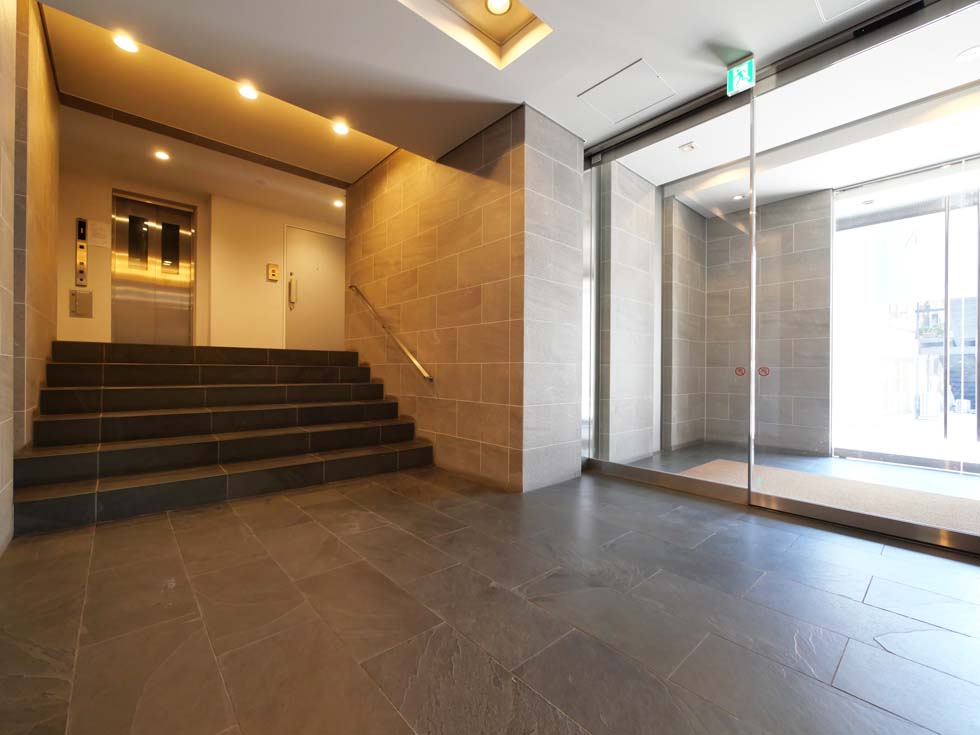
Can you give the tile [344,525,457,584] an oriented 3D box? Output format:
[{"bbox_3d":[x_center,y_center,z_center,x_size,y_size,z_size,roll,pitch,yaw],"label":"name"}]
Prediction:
[{"bbox_3d":[-0.452,0.882,1.903,0.300,0.015,0.600,1,-1,-43],"label":"tile"}]

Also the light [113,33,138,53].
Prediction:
[{"bbox_3d":[-2.582,-2.316,2.812,0.120,0.050,0.120,1,-1,-43],"label":"light"}]

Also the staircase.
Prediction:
[{"bbox_3d":[-1.967,0.345,3.373,2.500,1.062,1.500,1,-1,-43],"label":"staircase"}]

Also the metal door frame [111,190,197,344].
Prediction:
[{"bbox_3d":[-4.709,-1.228,5.572,0.850,2.100,0.080,1,-1,-43],"label":"metal door frame"}]

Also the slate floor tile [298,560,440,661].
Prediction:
[{"bbox_3d":[-0.475,0.877,1.481,0.300,0.015,0.600,1,-1,-43],"label":"slate floor tile"}]

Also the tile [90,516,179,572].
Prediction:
[{"bbox_3d":[-1.752,0.865,1.958,0.298,0.013,0.596,1,-1,-43],"label":"tile"}]

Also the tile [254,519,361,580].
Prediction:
[{"bbox_3d":[-0.903,0.881,1.939,0.300,0.015,0.600,1,-1,-43],"label":"tile"}]

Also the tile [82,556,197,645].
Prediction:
[{"bbox_3d":[-1.342,0.862,1.521,0.298,0.013,0.593,1,-1,-43],"label":"tile"}]

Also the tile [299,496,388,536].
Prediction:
[{"bbox_3d":[-0.875,0.886,2.350,0.300,0.015,0.600,1,-1,-43],"label":"tile"}]

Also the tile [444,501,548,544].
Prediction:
[{"bbox_3d":[-0.007,0.883,2.289,0.298,0.013,0.596,1,-1,-43],"label":"tile"}]

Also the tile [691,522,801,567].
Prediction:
[{"bbox_3d":[1.301,0.892,2.051,0.300,0.015,0.600,1,-1,-43],"label":"tile"}]

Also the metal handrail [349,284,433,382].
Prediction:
[{"bbox_3d":[-1.106,-0.434,4.177,0.090,0.060,2.010,1,32,-43],"label":"metal handrail"}]

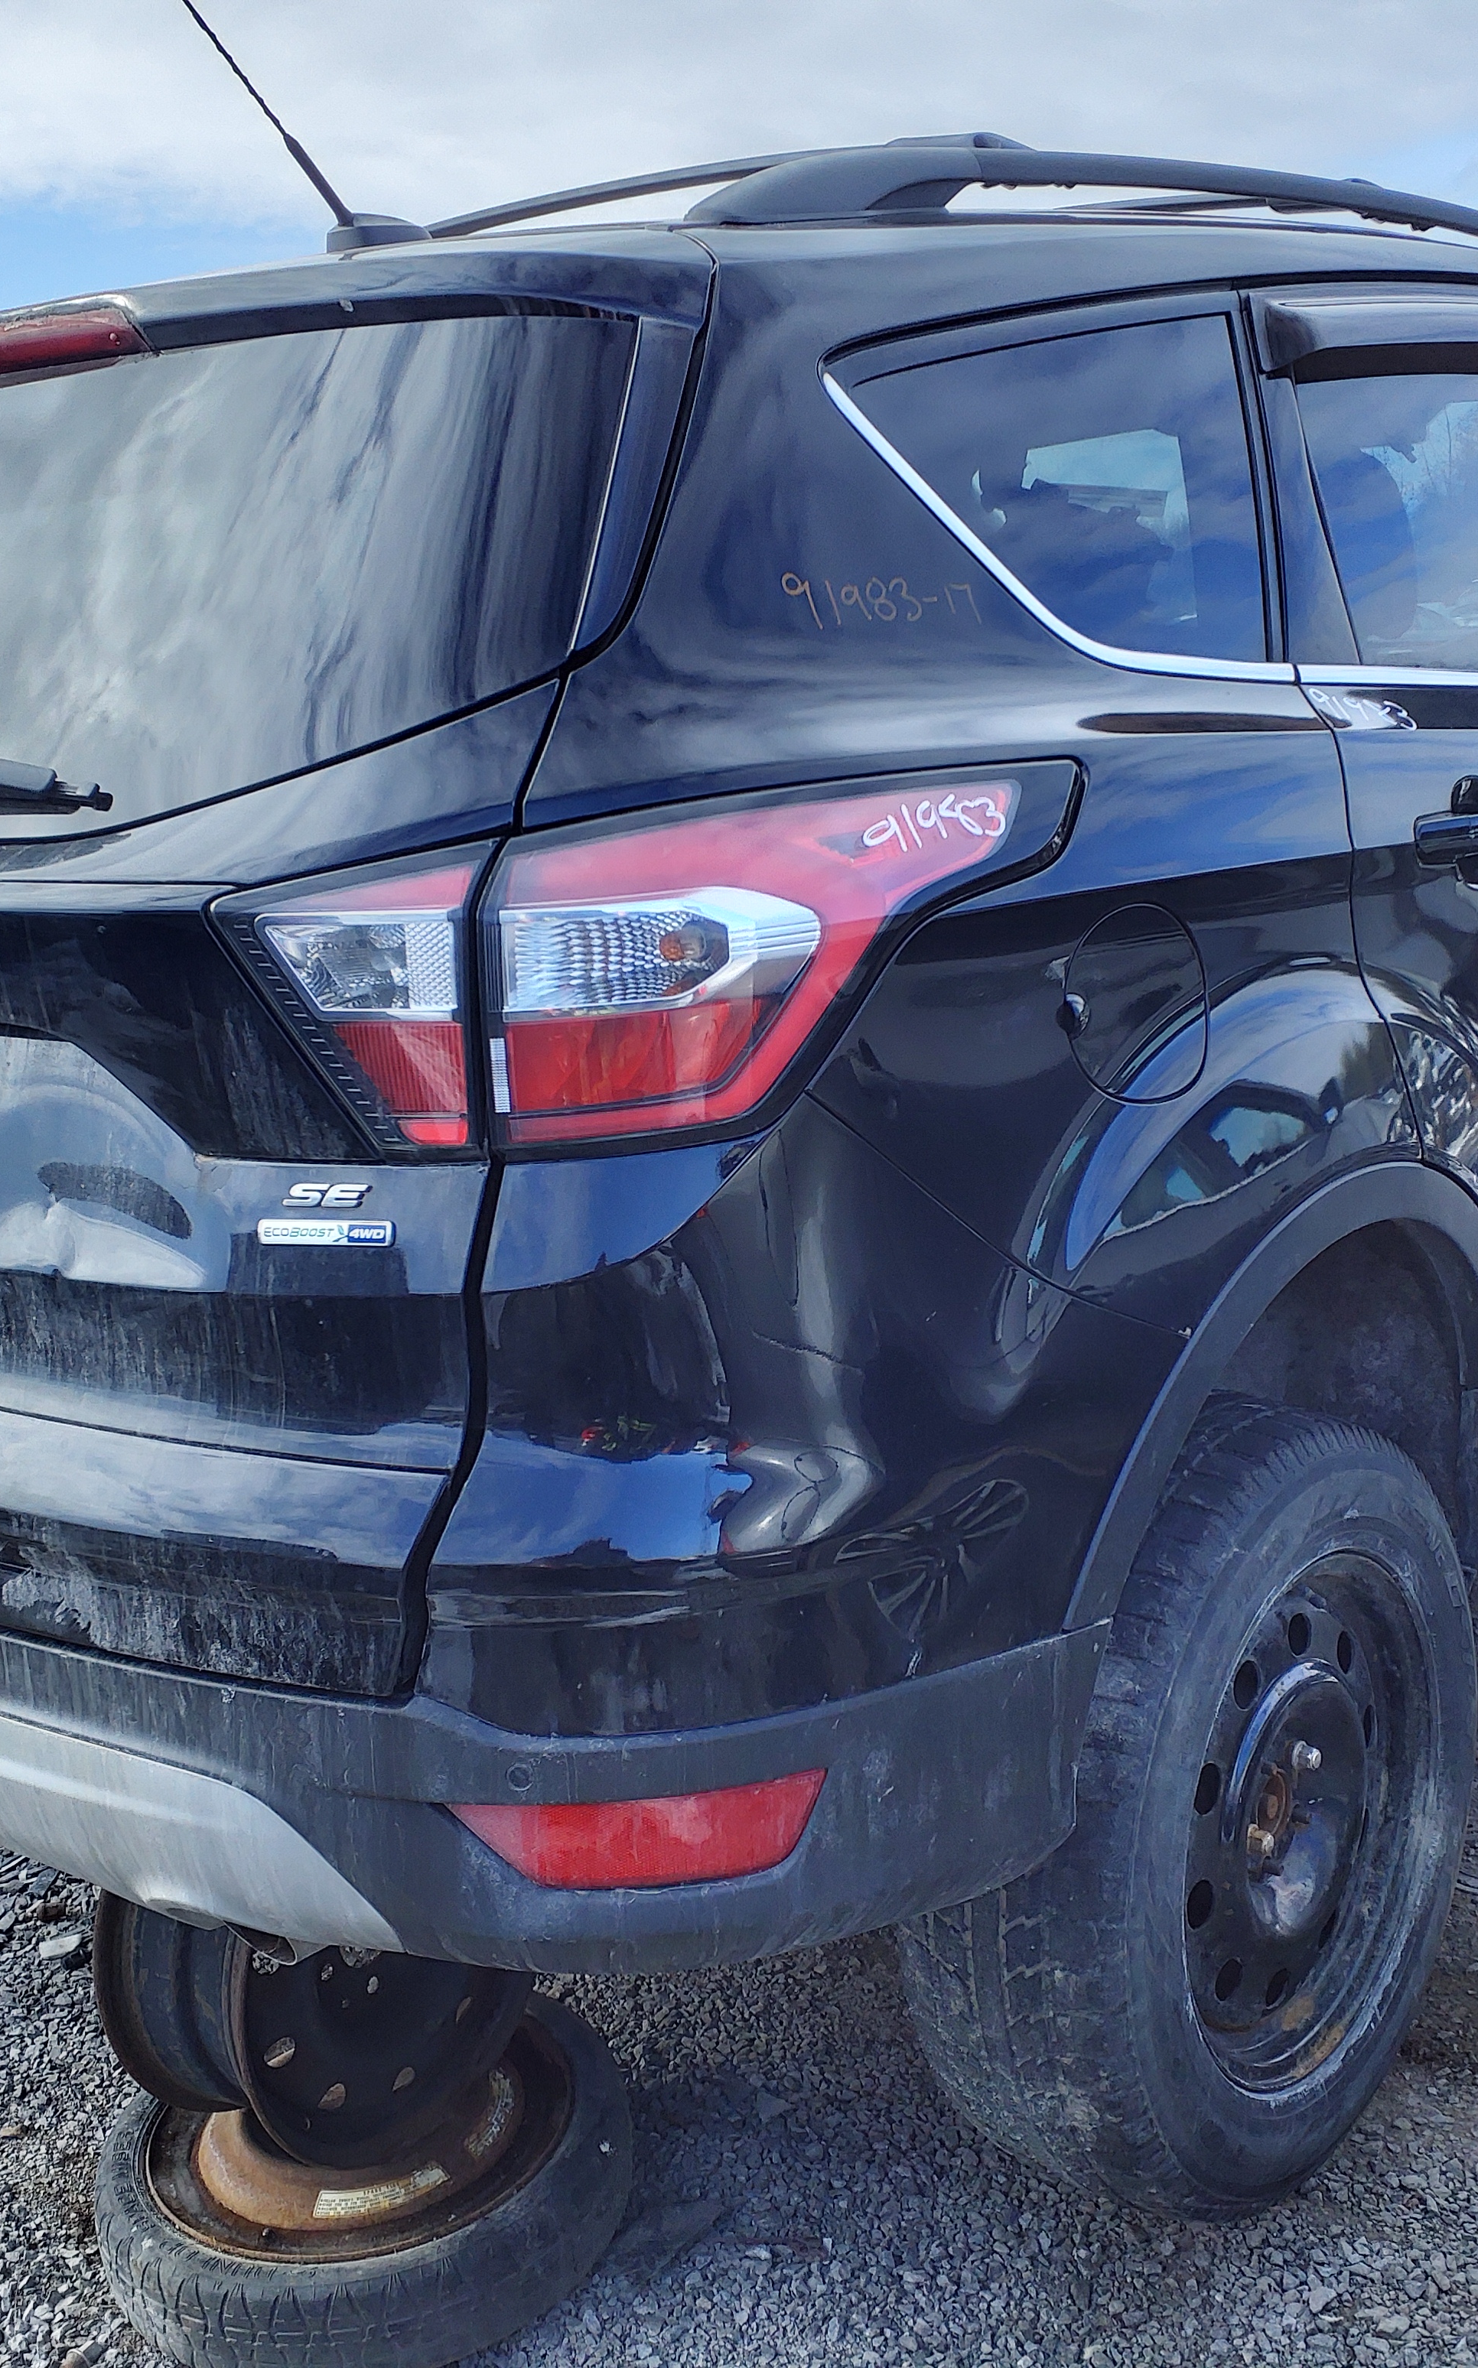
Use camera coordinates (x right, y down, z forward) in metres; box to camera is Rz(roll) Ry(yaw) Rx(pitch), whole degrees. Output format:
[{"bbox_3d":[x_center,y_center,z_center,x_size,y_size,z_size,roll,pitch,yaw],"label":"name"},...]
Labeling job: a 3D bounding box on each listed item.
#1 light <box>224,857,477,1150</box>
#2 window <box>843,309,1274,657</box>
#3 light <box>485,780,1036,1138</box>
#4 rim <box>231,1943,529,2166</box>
[{"bbox_3d":[-0.226,-0.116,1.494,0.200,0.195,0.120,5,16,31],"label":"light"},{"bbox_3d":[0.292,-0.543,1.840,0.050,0.310,0.550,-17,1,43],"label":"window"},{"bbox_3d":[0.039,-0.145,1.508,0.180,0.210,0.390,7,17,40],"label":"light"},{"bbox_3d":[-0.380,0.695,2.225,0.180,0.400,0.400,7,16,37],"label":"rim"}]

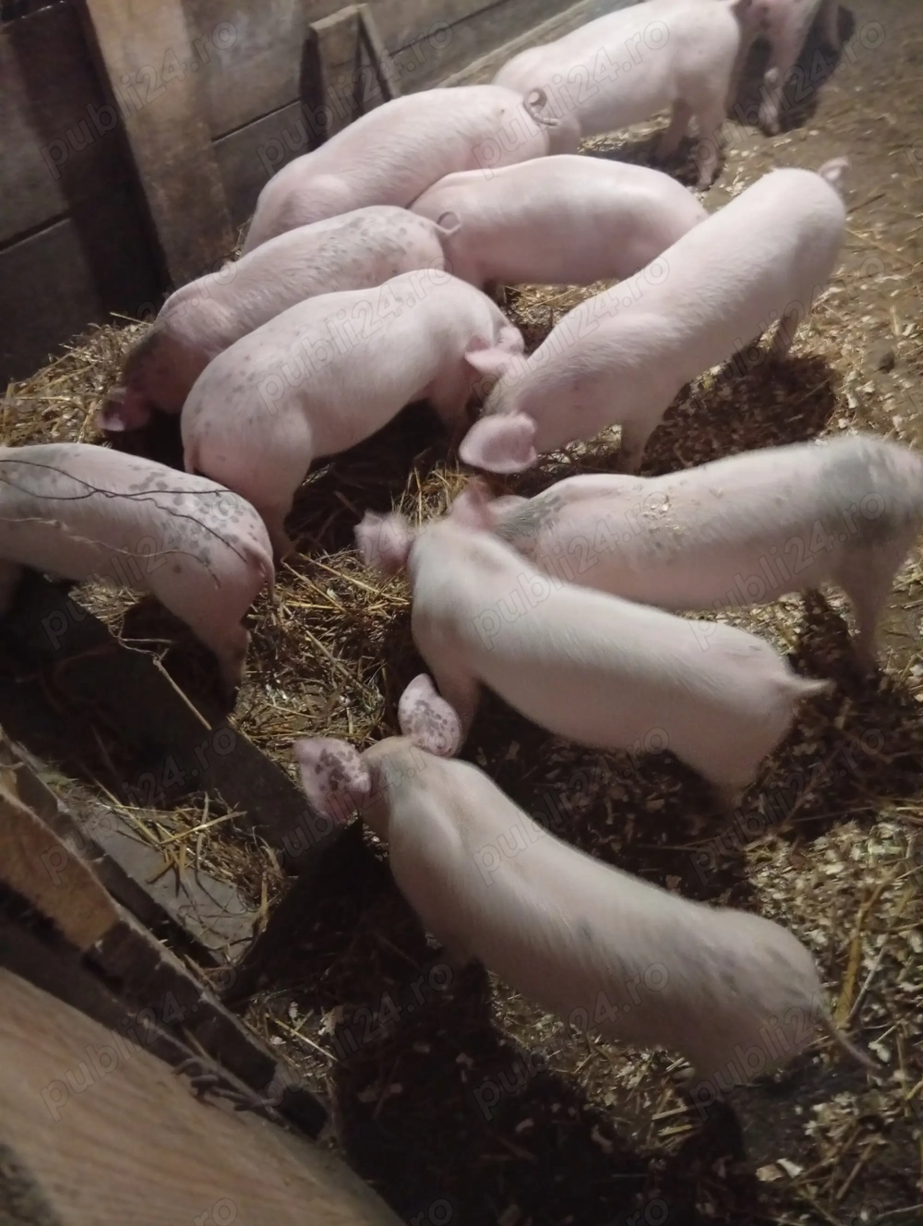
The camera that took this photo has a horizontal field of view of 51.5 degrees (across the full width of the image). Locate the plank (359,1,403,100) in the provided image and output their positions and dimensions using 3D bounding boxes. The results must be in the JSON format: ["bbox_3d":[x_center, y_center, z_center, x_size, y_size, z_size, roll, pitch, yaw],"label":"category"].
[{"bbox_3d":[-0.230,-1.623,2.820,0.045,0.360,0.040,24,70,30],"label":"plank"}]

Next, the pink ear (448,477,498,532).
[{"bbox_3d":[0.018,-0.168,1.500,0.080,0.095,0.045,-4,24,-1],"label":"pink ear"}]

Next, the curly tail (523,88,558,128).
[{"bbox_3d":[0.186,-1.187,2.250,0.070,0.065,0.050,-32,55,-20],"label":"curly tail"}]

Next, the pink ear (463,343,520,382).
[{"bbox_3d":[0.058,-0.467,1.780,0.110,0.040,0.085,-2,50,3],"label":"pink ear"}]

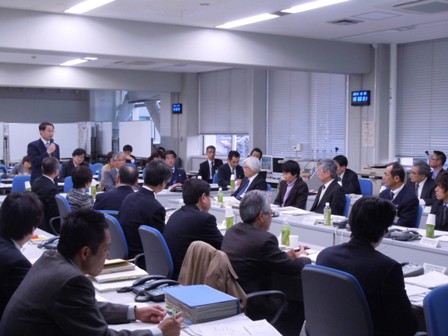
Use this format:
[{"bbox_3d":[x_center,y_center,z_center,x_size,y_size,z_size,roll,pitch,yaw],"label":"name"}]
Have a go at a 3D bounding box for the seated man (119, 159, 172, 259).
[{"bbox_3d":[-0.463,0.589,5.299,0.720,1.322,0.480,-2,3,-38],"label":"seated man"}]

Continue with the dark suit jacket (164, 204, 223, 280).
[{"bbox_3d":[-0.193,0.534,4.639,0.460,0.610,0.510,-1,3,-31],"label":"dark suit jacket"}]

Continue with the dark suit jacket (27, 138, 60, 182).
[{"bbox_3d":[-2.292,-0.006,8.900,0.480,0.730,0.350,-2,4,-43],"label":"dark suit jacket"}]

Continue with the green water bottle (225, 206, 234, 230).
[{"bbox_3d":[0.049,0.424,5.797,0.069,0.206,0.069,0,3,0],"label":"green water bottle"}]

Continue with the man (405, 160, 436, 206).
[{"bbox_3d":[2.230,0.526,7.999,0.720,1.200,0.500,-1,3,-19],"label":"man"}]

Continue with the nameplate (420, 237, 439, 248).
[{"bbox_3d":[1.517,0.548,5.110,0.060,0.050,0.168,-1,3,-31],"label":"nameplate"}]

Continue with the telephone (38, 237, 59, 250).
[{"bbox_3d":[-1.171,0.510,4.881,0.220,0.090,0.190,-1,3,-32],"label":"telephone"}]

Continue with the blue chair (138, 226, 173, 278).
[{"bbox_3d":[-0.225,0.826,4.447,0.600,0.930,0.600,-1,3,-32],"label":"blue chair"}]

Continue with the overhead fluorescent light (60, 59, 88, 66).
[{"bbox_3d":[-3.151,-2.215,14.621,0.250,0.090,1.270,-1,3,-31],"label":"overhead fluorescent light"}]

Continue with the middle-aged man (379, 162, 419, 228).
[{"bbox_3d":[1.574,0.590,6.553,0.750,1.220,0.520,-1,3,-21],"label":"middle-aged man"}]

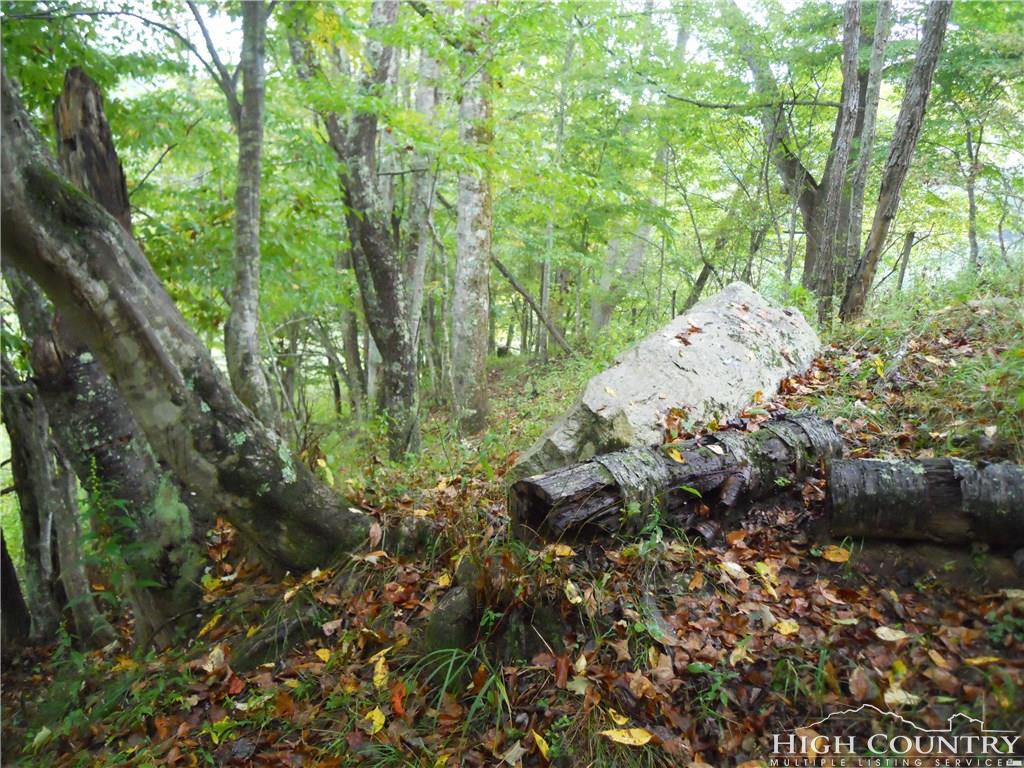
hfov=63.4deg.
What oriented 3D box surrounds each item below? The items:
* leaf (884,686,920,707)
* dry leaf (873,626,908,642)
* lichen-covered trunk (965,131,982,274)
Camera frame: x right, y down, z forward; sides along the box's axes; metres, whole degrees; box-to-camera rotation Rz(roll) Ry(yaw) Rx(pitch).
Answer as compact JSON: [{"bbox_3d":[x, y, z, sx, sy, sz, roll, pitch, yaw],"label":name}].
[{"bbox_3d":[1.056,0.848,2.241,0.085,0.014,0.058,-1,24,14],"label":"leaf"},{"bbox_3d":[1.149,0.757,2.504,0.086,0.014,0.050,8,28,32],"label":"dry leaf"},{"bbox_3d":[5.566,-2.215,9.923,0.085,1.770,0.085,-1,5,0],"label":"lichen-covered trunk"}]

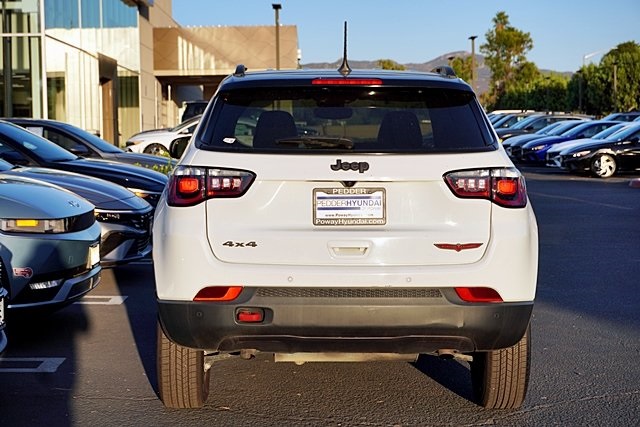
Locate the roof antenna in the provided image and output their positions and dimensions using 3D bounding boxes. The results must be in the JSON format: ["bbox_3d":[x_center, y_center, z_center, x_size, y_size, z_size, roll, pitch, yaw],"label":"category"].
[{"bbox_3d":[0.116,-0.746,6.060,0.066,0.243,0.170,0,4,0],"label":"roof antenna"}]

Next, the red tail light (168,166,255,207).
[{"bbox_3d":[-0.467,-0.111,5.717,0.401,0.180,0.230,0,4,0],"label":"red tail light"}]

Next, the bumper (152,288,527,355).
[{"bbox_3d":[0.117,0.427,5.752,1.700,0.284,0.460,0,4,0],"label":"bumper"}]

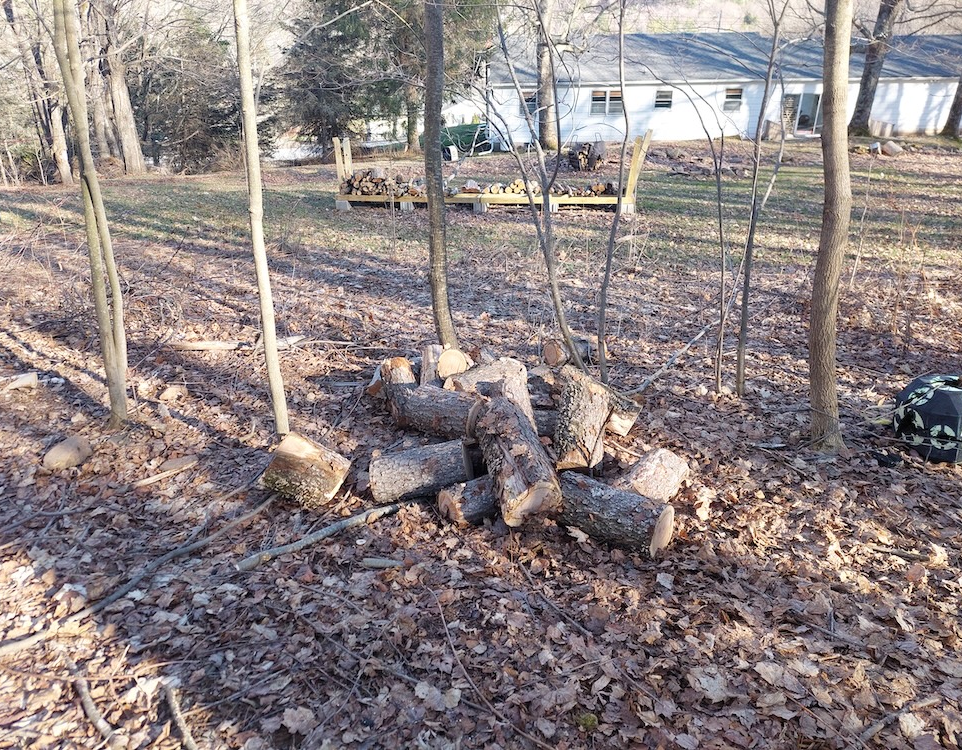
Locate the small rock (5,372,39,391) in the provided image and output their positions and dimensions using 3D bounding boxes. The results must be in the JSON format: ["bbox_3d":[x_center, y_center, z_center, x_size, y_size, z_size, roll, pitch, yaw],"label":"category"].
[{"bbox_3d":[-2.684,0.043,4.041,0.160,0.061,0.096,-16,28,-33],"label":"small rock"}]

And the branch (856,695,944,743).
[{"bbox_3d":[1.105,0.908,1.823,0.322,0.025,0.040,-10,23,-24],"label":"branch"}]

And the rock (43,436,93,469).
[{"bbox_3d":[-1.891,0.360,3.147,0.190,0.104,0.133,-15,27,-31],"label":"rock"}]

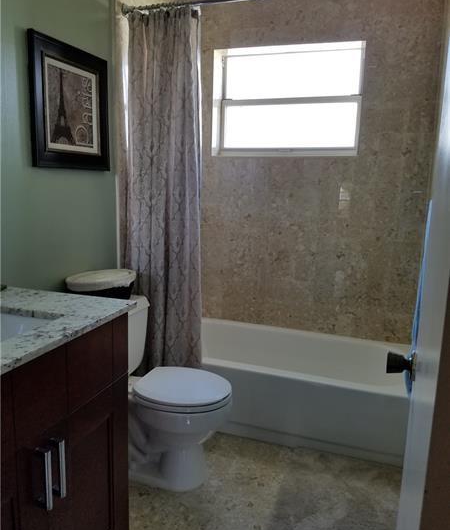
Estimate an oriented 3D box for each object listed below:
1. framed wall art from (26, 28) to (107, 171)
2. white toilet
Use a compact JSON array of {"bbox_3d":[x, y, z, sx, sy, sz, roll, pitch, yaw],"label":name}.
[{"bbox_3d":[-0.631,-0.651,1.894,0.025,0.492,0.485,5,11,19],"label":"framed wall art"},{"bbox_3d":[-0.305,0.580,2.065,0.705,0.760,0.450,5,11,19],"label":"white toilet"}]

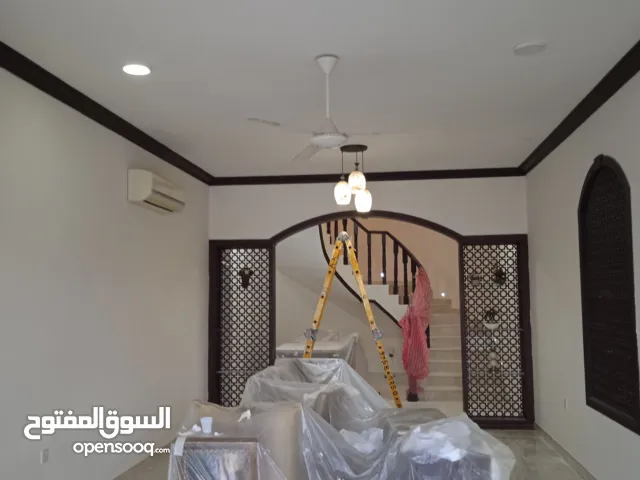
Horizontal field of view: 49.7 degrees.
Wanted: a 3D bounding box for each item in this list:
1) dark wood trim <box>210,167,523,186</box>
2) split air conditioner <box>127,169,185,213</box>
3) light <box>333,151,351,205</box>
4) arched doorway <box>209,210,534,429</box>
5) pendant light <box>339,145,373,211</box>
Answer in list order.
[{"bbox_3d":[0.532,-0.775,8.521,3.923,0.092,0.097,-1,-5,6],"label":"dark wood trim"},{"bbox_3d":[-1.540,-0.452,6.595,0.226,0.285,0.964,-1,-5,6],"label":"split air conditioner"},{"bbox_3d":[0.229,-0.620,6.931,0.172,0.545,0.172,-1,-5,6],"label":"light"},{"bbox_3d":[0.564,0.966,8.504,3.923,2.650,0.220,-1,-5,6],"label":"arched doorway"},{"bbox_3d":[0.360,-0.603,6.960,0.336,0.679,0.332,-1,-5,6],"label":"pendant light"}]

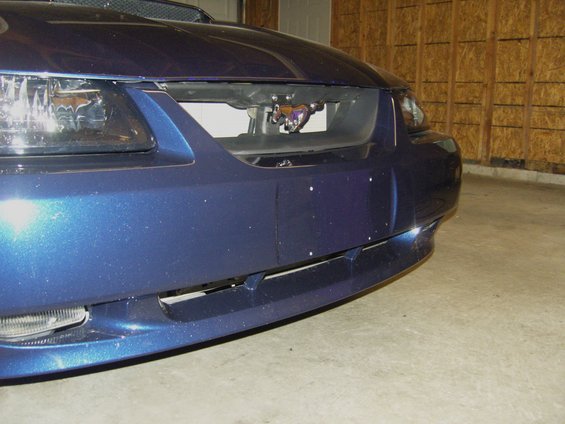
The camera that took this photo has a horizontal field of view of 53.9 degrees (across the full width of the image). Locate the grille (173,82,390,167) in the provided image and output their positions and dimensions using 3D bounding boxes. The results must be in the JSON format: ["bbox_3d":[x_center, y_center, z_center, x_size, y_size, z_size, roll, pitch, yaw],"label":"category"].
[{"bbox_3d":[0.017,-0.181,1.134,0.600,0.160,0.150,-11,15,-43],"label":"grille"}]

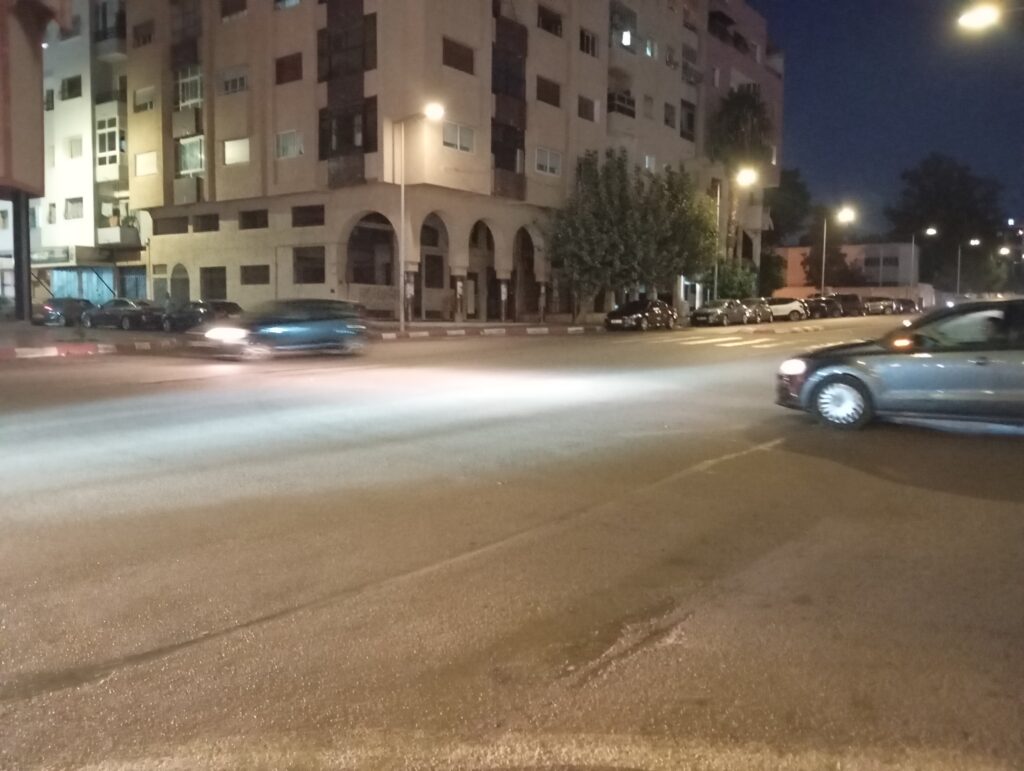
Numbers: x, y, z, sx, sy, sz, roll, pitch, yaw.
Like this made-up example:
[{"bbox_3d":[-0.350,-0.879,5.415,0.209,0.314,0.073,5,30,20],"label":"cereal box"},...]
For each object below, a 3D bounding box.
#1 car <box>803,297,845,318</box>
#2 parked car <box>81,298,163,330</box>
[{"bbox_3d":[24.247,-6.003,64.500,1.790,1.530,4.200,5,7,39],"label":"car"},{"bbox_3d":[-18.040,-3.308,38.800,4.450,1.420,1.800,3,6,27],"label":"parked car"}]

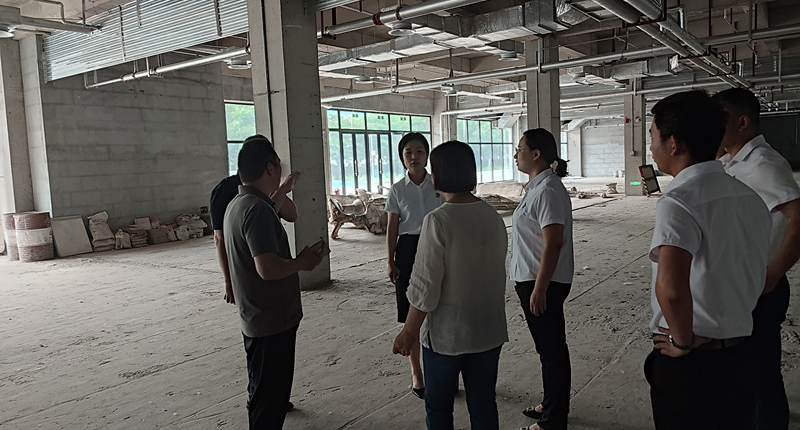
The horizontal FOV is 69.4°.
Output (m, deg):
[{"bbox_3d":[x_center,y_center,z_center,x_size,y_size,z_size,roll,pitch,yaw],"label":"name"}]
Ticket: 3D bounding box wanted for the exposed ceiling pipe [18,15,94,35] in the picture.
[{"bbox_3d":[-5.161,-2.843,8.743,0.110,0.110,1.150,1,7,36],"label":"exposed ceiling pipe"}]

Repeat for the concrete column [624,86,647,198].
[{"bbox_3d":[8.228,-2.835,20.133,0.644,4.278,0.574,1,7,36],"label":"concrete column"}]

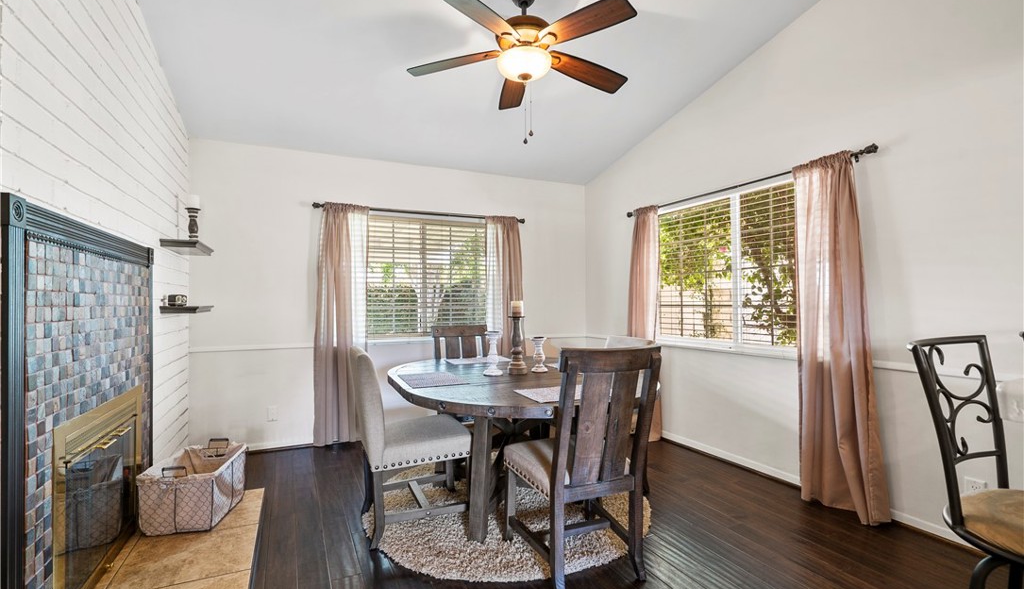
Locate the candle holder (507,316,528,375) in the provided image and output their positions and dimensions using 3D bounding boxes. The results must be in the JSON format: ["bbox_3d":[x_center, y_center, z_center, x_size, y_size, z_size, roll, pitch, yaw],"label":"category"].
[{"bbox_3d":[0.030,0.307,2.808,0.120,0.360,0.120,0,-1,0],"label":"candle holder"}]

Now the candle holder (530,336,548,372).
[{"bbox_3d":[0.177,0.386,2.932,0.108,0.212,0.108,-1,-1,0],"label":"candle holder"}]

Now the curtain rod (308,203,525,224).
[{"bbox_3d":[-0.775,-0.745,4.224,1.990,0.050,0.070,0,-1,-24],"label":"curtain rod"}]

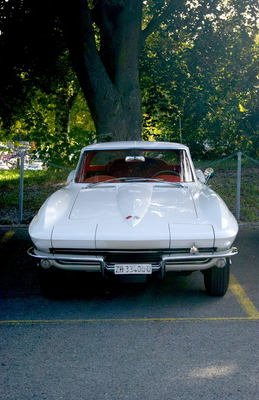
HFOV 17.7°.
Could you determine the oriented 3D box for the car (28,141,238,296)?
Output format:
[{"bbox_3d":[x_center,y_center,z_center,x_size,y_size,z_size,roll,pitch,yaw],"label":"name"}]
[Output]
[{"bbox_3d":[0.068,0.051,8.678,1.770,1.265,4.450,0,6,1],"label":"car"}]

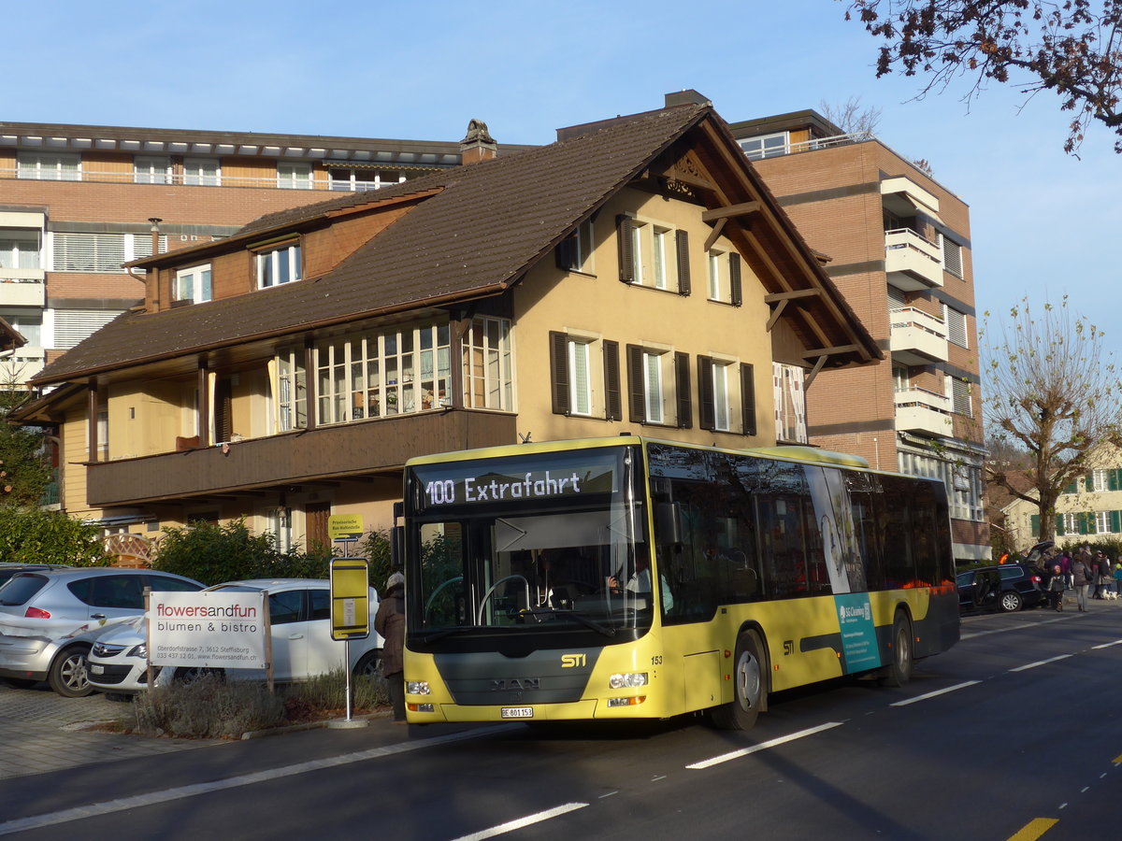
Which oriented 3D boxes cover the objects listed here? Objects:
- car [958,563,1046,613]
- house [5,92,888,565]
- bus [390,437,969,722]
[{"bbox_3d":[13.439,5.598,58.145,4.770,1.510,1.820,-8,-8,21],"label":"car"},{"bbox_3d":[-2.811,-0.316,36.851,14.886,9.568,11.960,-8,-9,39],"label":"house"},{"bbox_3d":[2.089,1.848,20.726,2.520,2.920,11.980,-6,-6,25],"label":"bus"}]

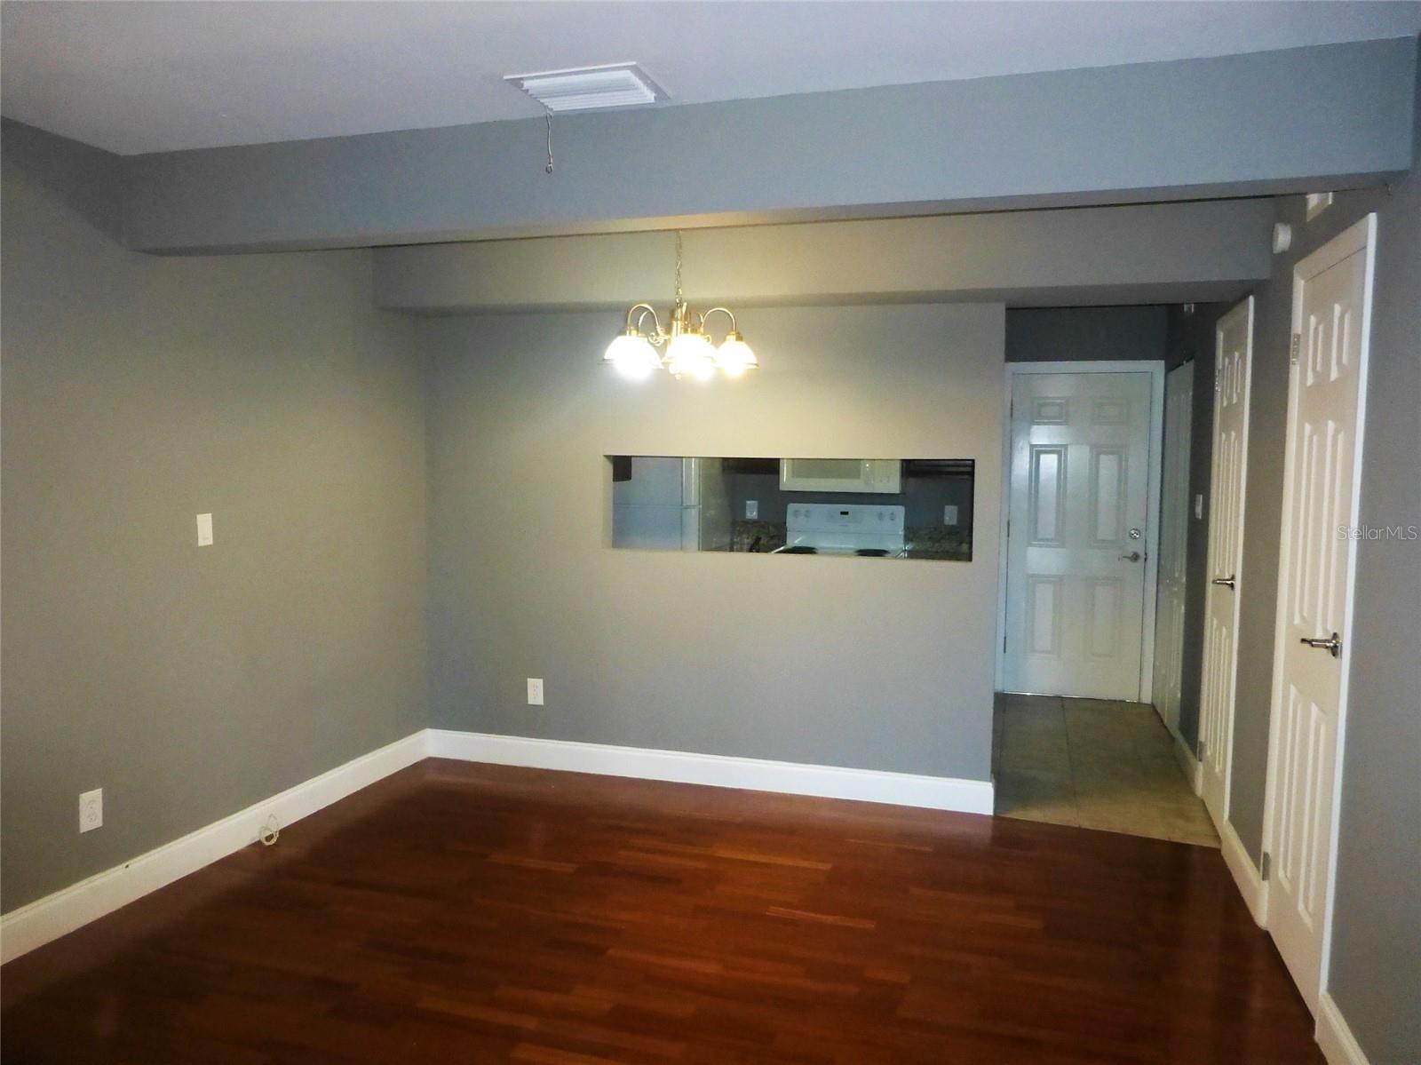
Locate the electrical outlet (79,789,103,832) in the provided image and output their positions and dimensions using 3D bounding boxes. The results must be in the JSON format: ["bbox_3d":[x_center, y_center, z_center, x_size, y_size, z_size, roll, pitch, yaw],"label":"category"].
[{"bbox_3d":[-1.973,0.888,3.149,0.010,0.121,0.077,2,5,19],"label":"electrical outlet"}]

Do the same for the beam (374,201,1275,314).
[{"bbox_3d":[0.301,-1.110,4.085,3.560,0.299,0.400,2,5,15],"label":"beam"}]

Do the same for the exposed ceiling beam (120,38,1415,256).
[{"bbox_3d":[-0.147,-1.010,2.749,3.590,0.292,0.140,2,5,16],"label":"exposed ceiling beam"}]

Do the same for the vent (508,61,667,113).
[{"bbox_3d":[-0.309,-1.126,2.530,0.355,0.030,0.260,2,5,15],"label":"vent"}]

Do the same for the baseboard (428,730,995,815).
[{"bbox_3d":[-0.100,1.081,4.504,2.679,0.141,0.018,2,5,15],"label":"baseboard"}]

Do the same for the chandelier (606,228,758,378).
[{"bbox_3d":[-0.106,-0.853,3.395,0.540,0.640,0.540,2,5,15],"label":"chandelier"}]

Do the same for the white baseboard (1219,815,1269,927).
[{"bbox_3d":[1.893,1.181,3.513,0.018,0.140,0.680,2,5,18],"label":"white baseboard"}]

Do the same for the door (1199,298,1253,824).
[{"bbox_3d":[2.119,0.149,4.062,0.060,2.110,0.670,2,5,18],"label":"door"}]

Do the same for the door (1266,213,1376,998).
[{"bbox_3d":[1.712,0.247,2.793,0.060,2.110,0.690,2,5,18],"label":"door"}]

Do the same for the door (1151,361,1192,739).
[{"bbox_3d":[2.615,0.088,5.559,0.050,2.000,0.900,2,5,18],"label":"door"}]

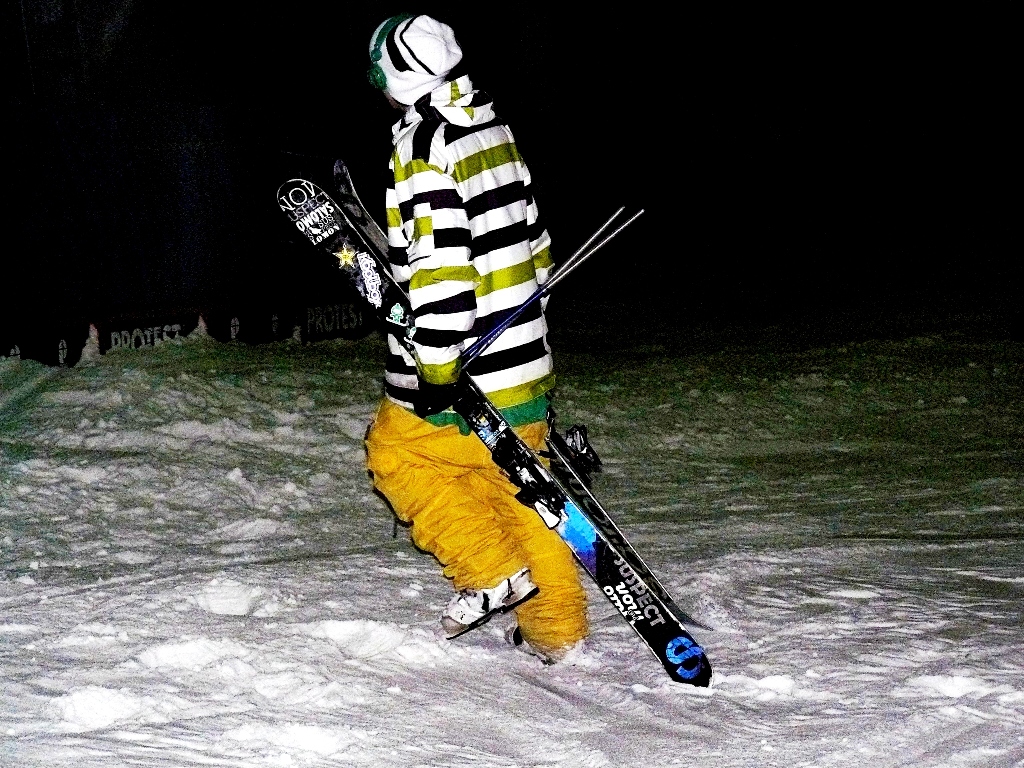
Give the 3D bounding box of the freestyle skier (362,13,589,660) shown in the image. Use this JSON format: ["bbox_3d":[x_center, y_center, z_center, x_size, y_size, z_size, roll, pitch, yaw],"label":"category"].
[{"bbox_3d":[-0.096,-0.123,8.900,0.620,1.720,0.580,2,4,37],"label":"freestyle skier"}]

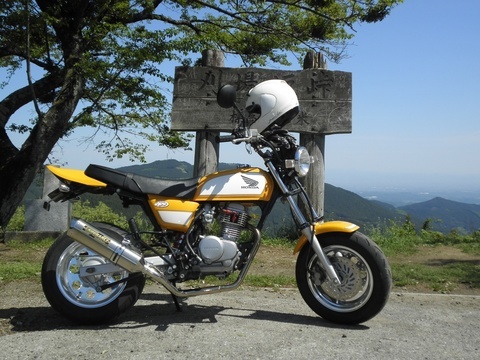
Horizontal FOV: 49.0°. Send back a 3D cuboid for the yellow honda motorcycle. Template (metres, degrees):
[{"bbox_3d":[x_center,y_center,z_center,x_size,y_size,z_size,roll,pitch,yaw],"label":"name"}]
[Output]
[{"bbox_3d":[-0.081,0.146,2.669,1.700,1.130,0.740,2,2,-8],"label":"yellow honda motorcycle"}]

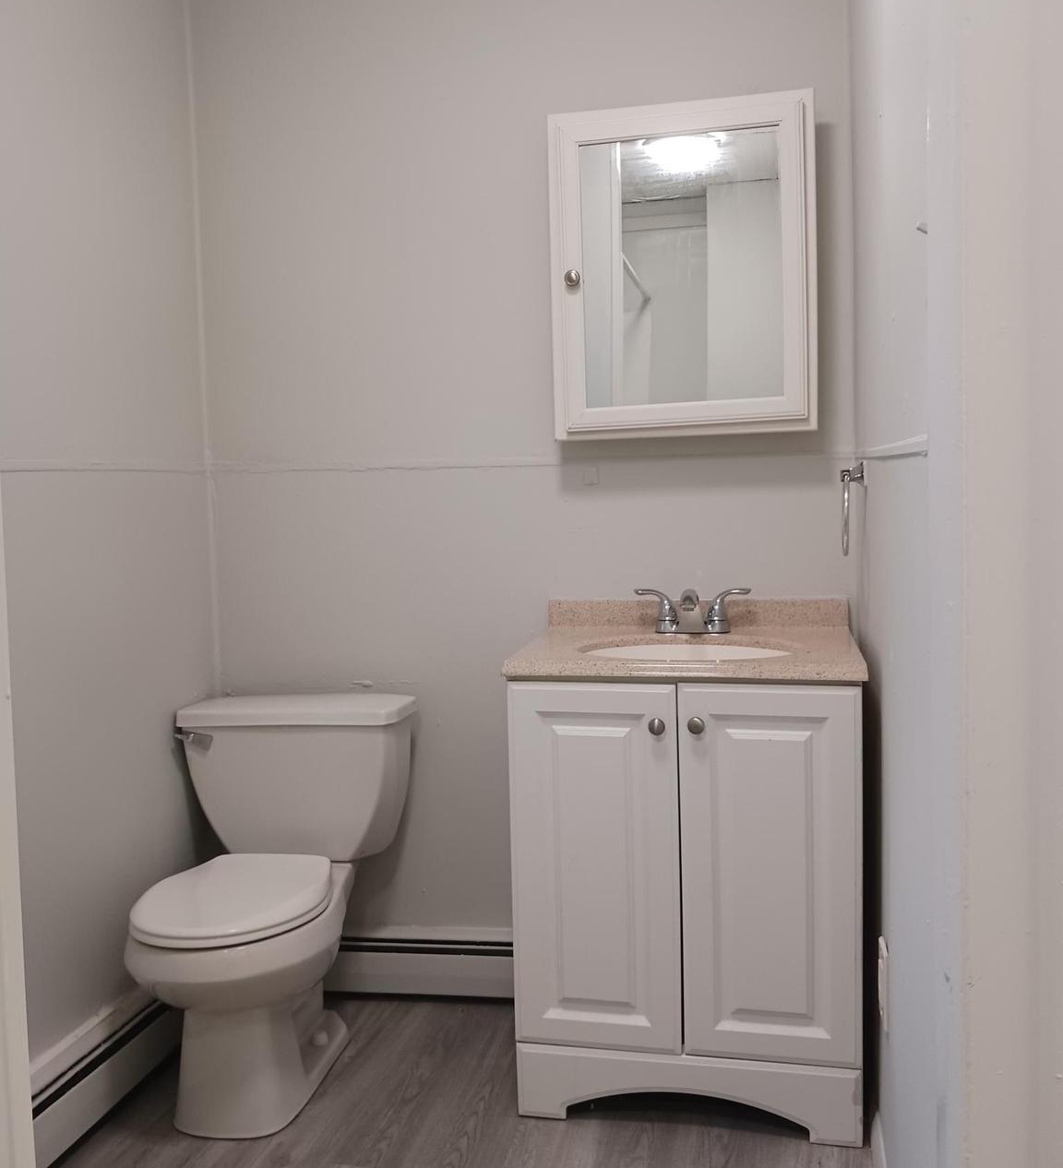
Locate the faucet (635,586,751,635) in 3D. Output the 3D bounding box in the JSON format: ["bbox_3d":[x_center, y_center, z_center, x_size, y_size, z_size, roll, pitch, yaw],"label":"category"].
[{"bbox_3d":[0.330,0.056,2.253,0.235,0.094,0.130,0,4,12],"label":"faucet"}]

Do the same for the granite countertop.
[{"bbox_3d":[0.304,0.098,2.139,0.628,0.096,0.471,0,4,12],"label":"granite countertop"}]

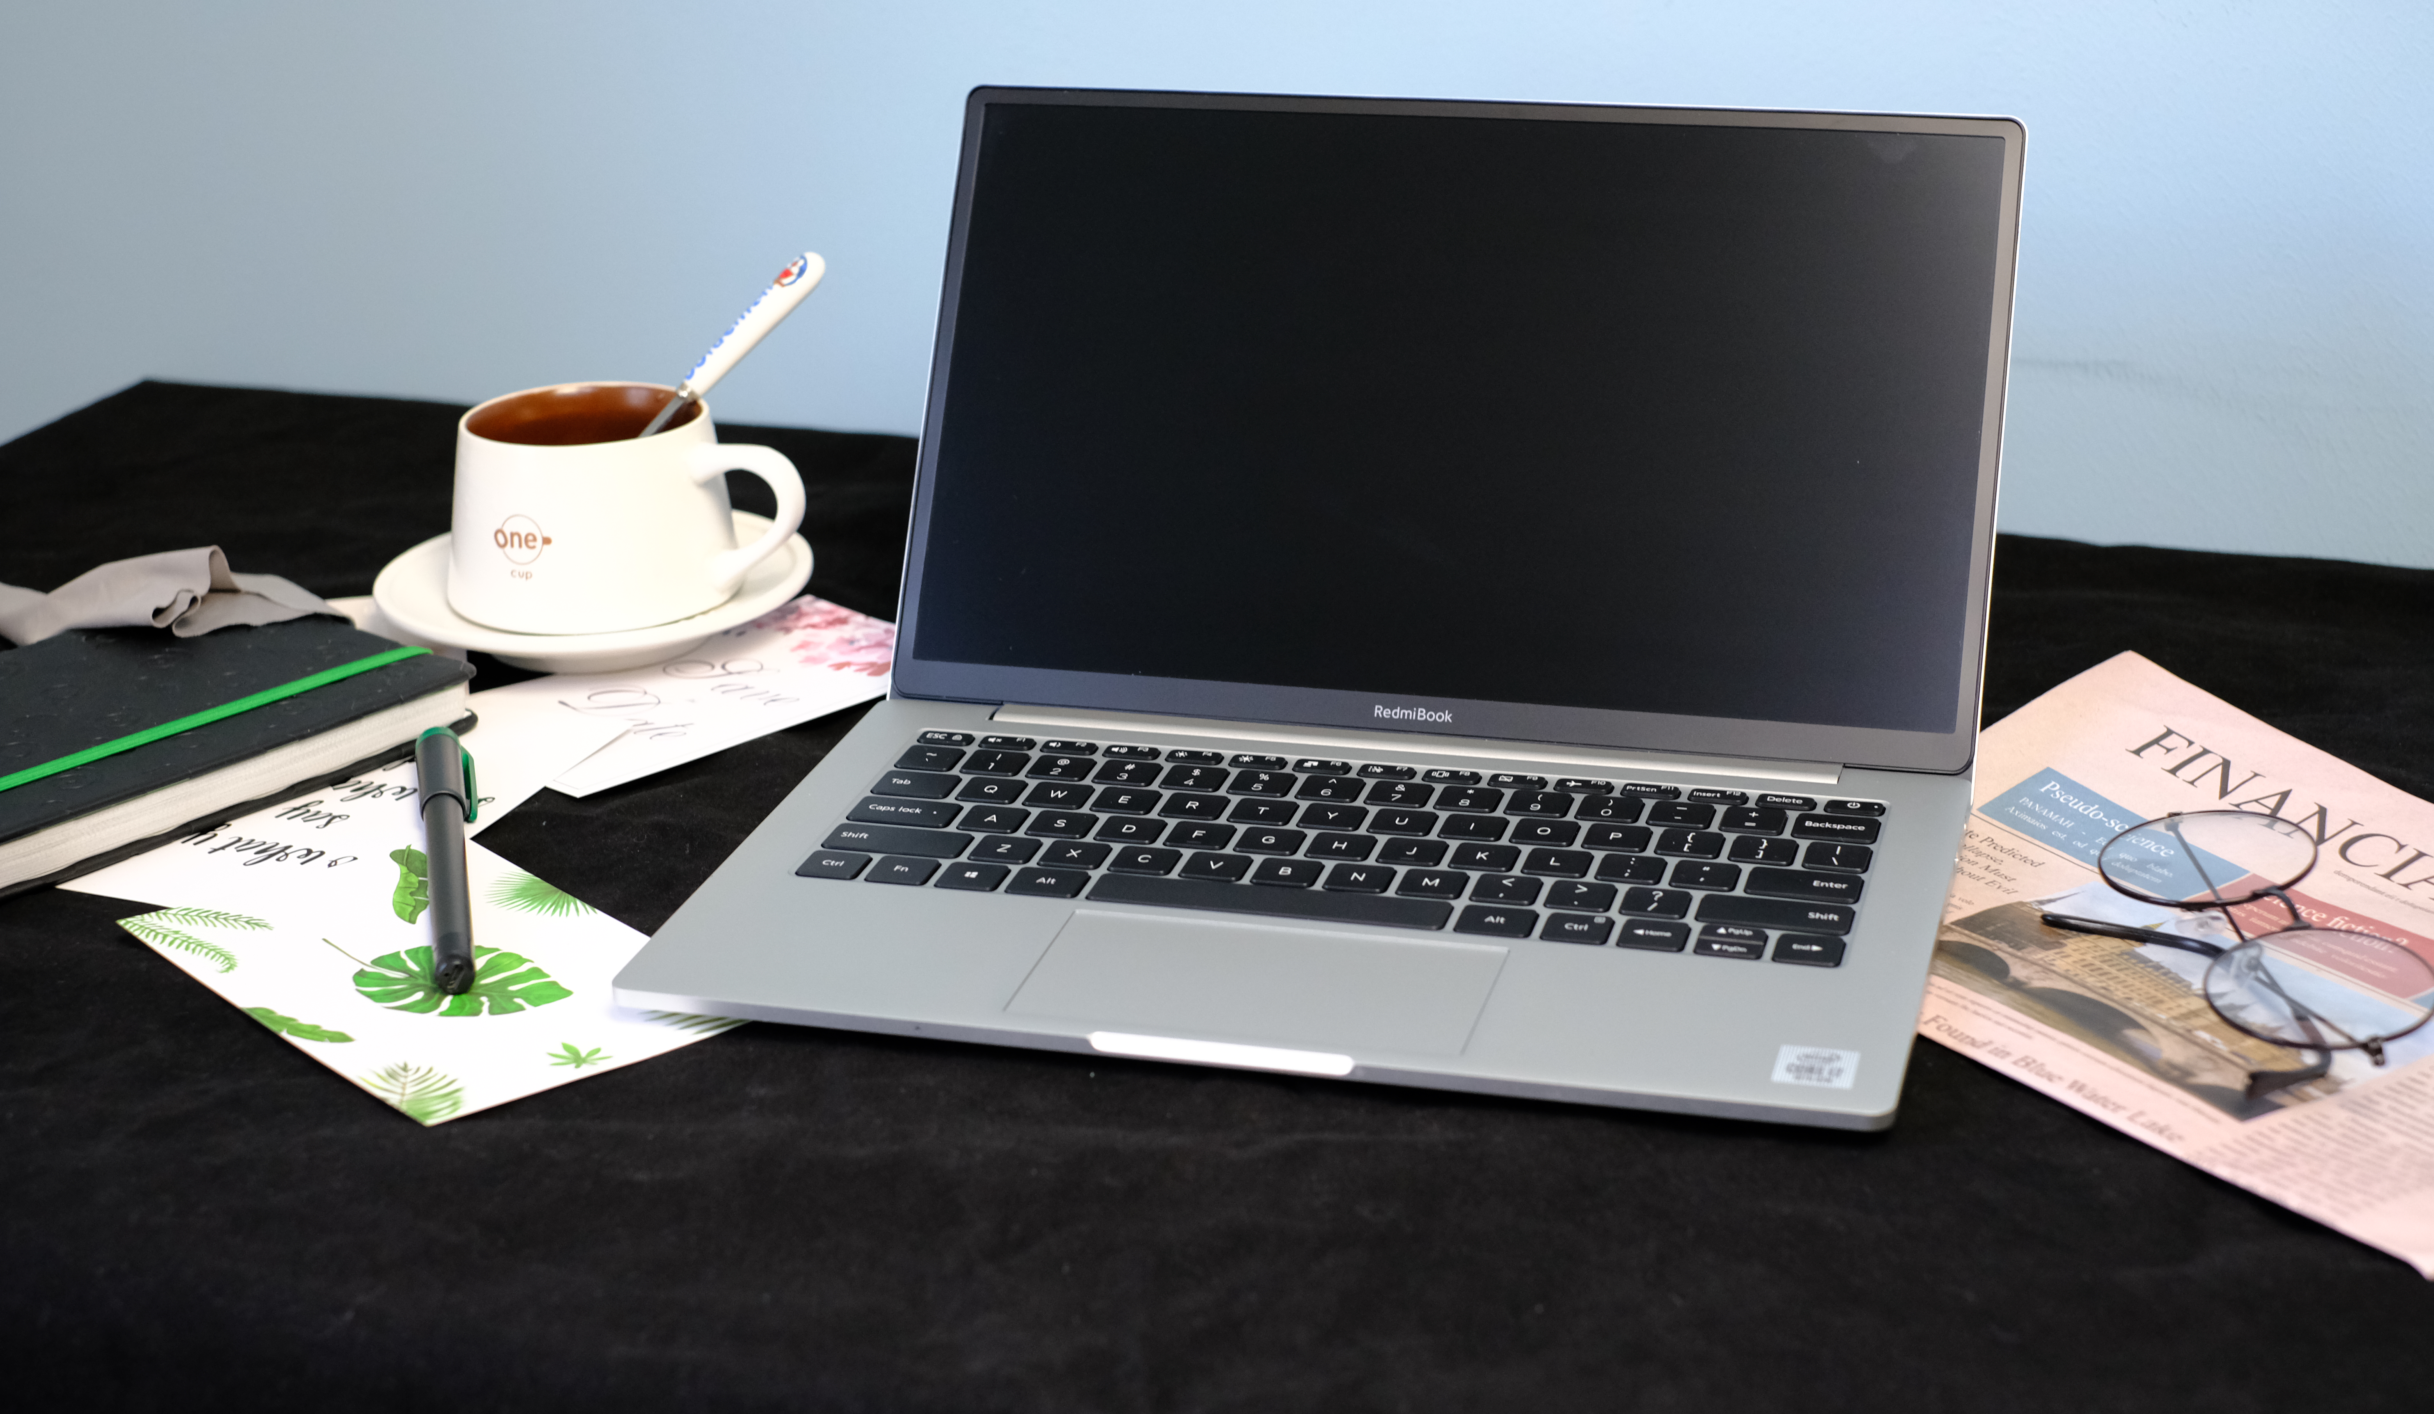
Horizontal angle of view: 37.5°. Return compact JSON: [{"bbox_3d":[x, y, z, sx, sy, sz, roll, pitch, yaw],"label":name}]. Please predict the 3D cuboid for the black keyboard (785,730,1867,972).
[{"bbox_3d":[0.033,0.035,0.925,0.266,0.006,0.095,4,23,16],"label":"black keyboard"}]

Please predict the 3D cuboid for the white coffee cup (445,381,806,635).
[{"bbox_3d":[-0.182,-0.060,1.109,0.119,0.061,0.092,7,23,17],"label":"white coffee cup"}]

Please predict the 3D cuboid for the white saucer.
[{"bbox_3d":[-0.194,-0.032,1.123,0.138,0.021,0.138,-1,22,0],"label":"white saucer"}]

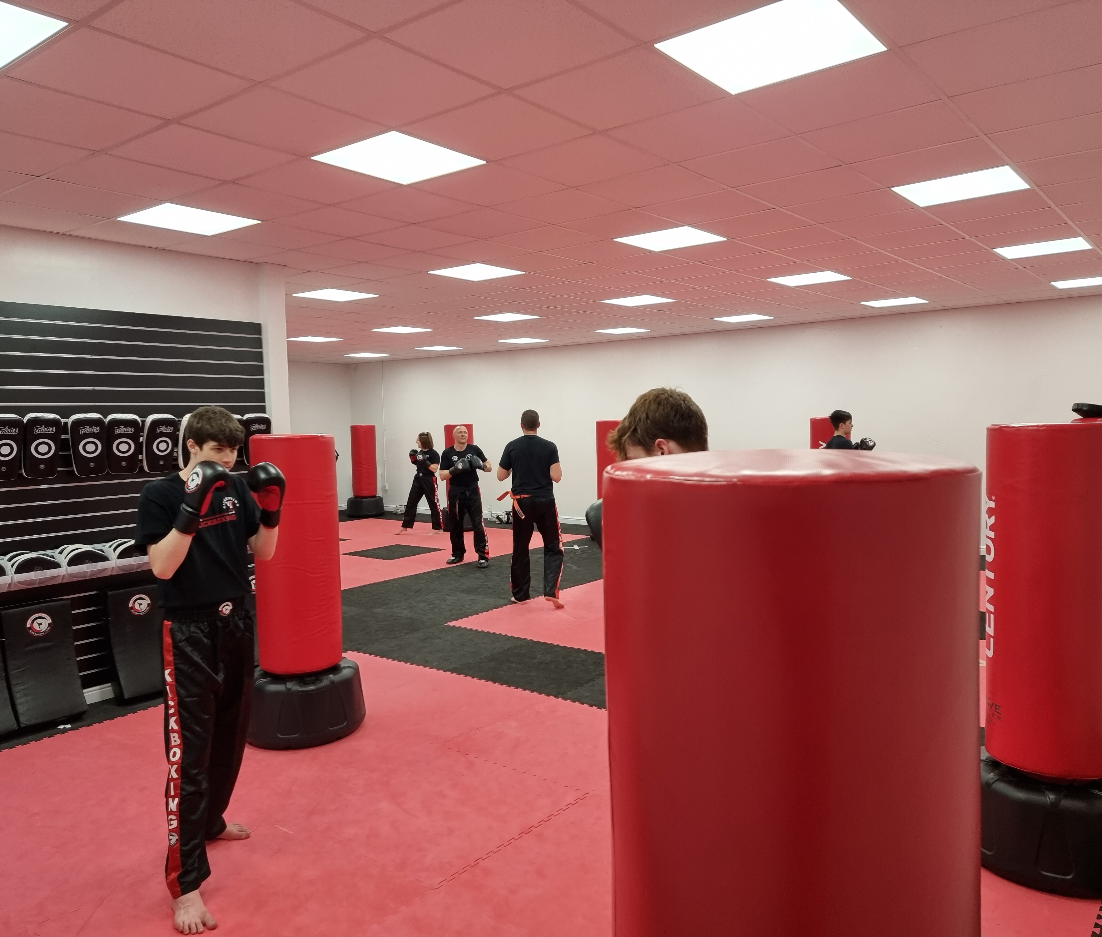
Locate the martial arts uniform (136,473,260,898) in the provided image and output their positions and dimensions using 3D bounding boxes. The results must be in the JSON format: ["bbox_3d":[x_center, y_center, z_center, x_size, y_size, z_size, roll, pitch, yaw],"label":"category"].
[{"bbox_3d":[-1.400,0.797,3.449,0.470,1.550,0.590,1,4,30],"label":"martial arts uniform"}]

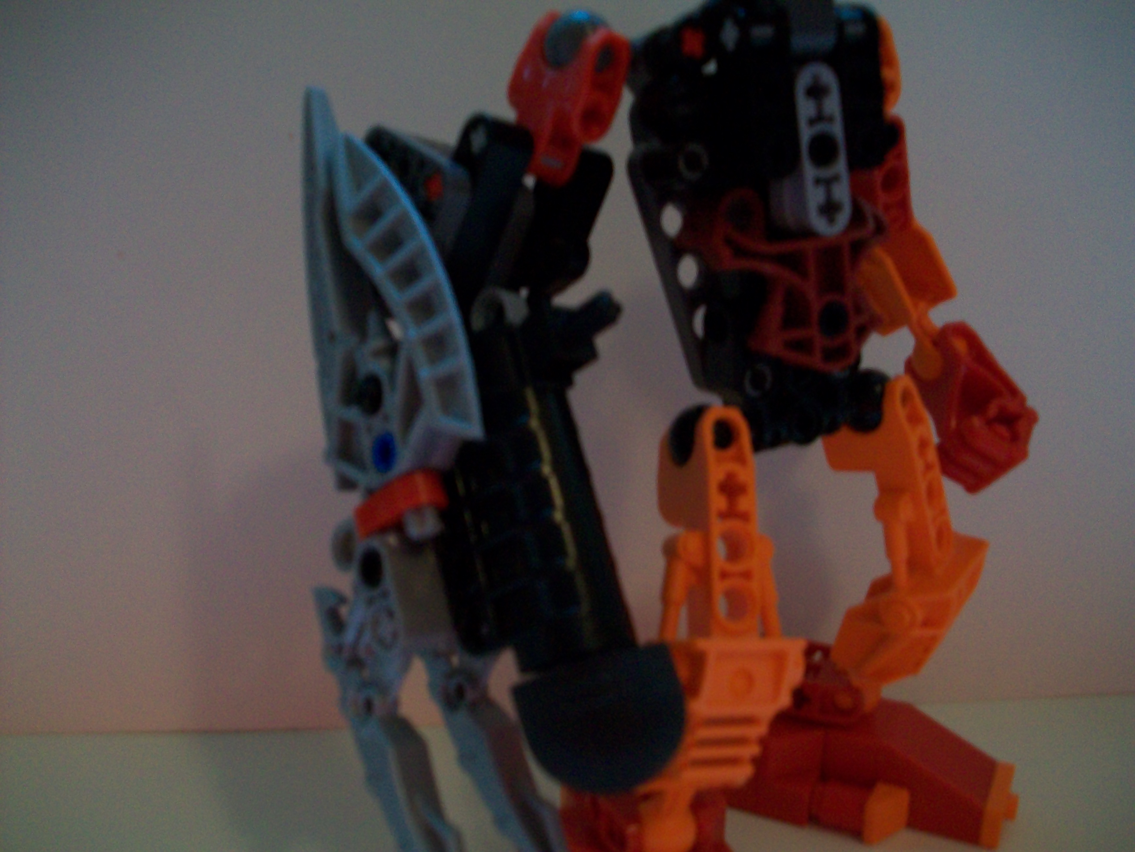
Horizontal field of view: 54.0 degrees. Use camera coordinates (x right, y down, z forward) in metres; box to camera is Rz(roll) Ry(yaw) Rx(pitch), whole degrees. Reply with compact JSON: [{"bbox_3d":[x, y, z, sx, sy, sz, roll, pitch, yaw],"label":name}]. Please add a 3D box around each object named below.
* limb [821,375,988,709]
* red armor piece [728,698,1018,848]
[{"bbox_3d":[0.054,0.023,0.184,0.025,0.067,0.018,11,26,36],"label":"limb"},{"bbox_3d":[0.054,0.060,0.197,0.048,0.016,0.023,10,22,25],"label":"red armor piece"}]

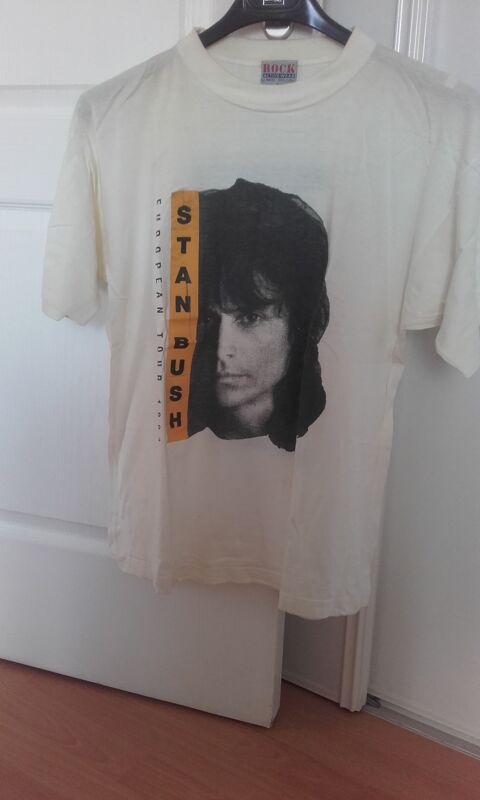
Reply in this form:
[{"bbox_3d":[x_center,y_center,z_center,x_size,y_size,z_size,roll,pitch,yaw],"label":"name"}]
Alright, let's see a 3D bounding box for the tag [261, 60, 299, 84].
[{"bbox_3d":[0.044,-0.368,0.750,0.041,0.025,0.003,6,18,13],"label":"tag"}]

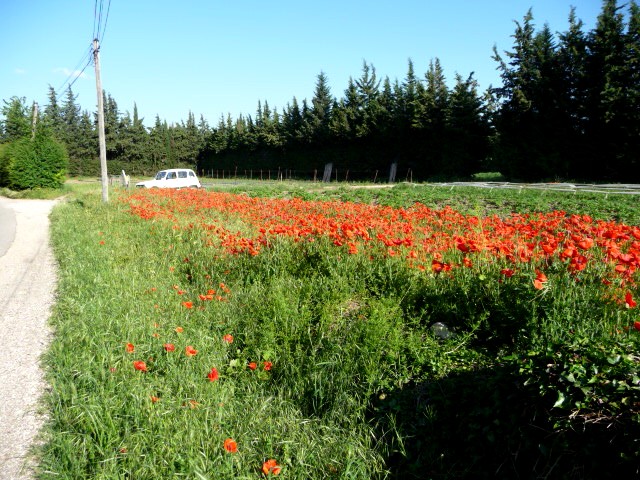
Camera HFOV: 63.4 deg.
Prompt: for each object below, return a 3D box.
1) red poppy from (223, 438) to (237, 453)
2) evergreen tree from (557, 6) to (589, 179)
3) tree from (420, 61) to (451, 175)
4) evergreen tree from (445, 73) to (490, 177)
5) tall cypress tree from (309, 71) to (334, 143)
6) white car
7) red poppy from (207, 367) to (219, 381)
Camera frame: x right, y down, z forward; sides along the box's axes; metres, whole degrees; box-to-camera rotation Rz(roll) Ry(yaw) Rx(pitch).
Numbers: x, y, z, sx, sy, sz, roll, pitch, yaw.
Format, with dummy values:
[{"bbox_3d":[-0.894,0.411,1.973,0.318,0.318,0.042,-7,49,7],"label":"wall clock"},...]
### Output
[{"bbox_3d":[-0.392,0.894,2.253,0.063,0.055,0.063,0,8,0],"label":"red poppy"},{"bbox_3d":[22.924,-13.124,48.100,3.400,15.759,3.400,0,8,0],"label":"evergreen tree"},{"bbox_3d":[11.267,-11.674,51.337,3.200,11.984,3.200,0,8,0],"label":"tree"},{"bbox_3d":[14.246,-10.861,50.736,4.300,10.542,4.300,0,8,0],"label":"evergreen tree"},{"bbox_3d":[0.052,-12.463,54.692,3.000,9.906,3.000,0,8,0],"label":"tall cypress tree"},{"bbox_3d":[-9.100,-3.502,31.200,3.660,1.530,1.490,-6,10,-38],"label":"white car"},{"bbox_3d":[-0.631,0.783,3.038,0.072,0.065,0.072,0,8,0],"label":"red poppy"}]

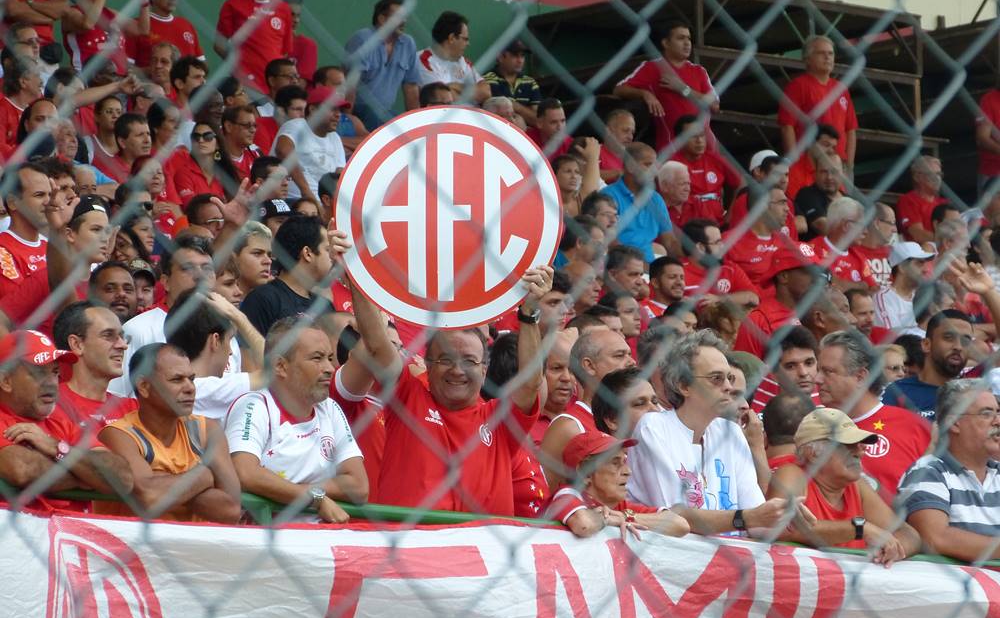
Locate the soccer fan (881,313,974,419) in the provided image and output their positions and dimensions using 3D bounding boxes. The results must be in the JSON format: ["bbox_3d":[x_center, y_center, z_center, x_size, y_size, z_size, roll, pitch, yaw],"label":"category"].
[{"bbox_3d":[1.433,0.853,27.678,0.530,1.720,0.340,4,-8,-28],"label":"soccer fan"}]

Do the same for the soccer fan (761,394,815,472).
[{"bbox_3d":[0.912,1.034,26.298,0.500,1.550,0.380,-2,-8,12],"label":"soccer fan"}]

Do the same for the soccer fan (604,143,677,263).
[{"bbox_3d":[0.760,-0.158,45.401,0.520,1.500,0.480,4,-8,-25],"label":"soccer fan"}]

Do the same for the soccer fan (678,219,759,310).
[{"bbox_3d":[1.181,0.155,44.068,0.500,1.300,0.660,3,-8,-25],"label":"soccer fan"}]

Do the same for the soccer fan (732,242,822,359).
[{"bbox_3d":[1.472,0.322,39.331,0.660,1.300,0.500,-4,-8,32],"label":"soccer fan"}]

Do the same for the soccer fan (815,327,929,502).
[{"bbox_3d":[1.117,0.917,25.675,0.530,1.720,0.340,-1,-7,5],"label":"soccer fan"}]

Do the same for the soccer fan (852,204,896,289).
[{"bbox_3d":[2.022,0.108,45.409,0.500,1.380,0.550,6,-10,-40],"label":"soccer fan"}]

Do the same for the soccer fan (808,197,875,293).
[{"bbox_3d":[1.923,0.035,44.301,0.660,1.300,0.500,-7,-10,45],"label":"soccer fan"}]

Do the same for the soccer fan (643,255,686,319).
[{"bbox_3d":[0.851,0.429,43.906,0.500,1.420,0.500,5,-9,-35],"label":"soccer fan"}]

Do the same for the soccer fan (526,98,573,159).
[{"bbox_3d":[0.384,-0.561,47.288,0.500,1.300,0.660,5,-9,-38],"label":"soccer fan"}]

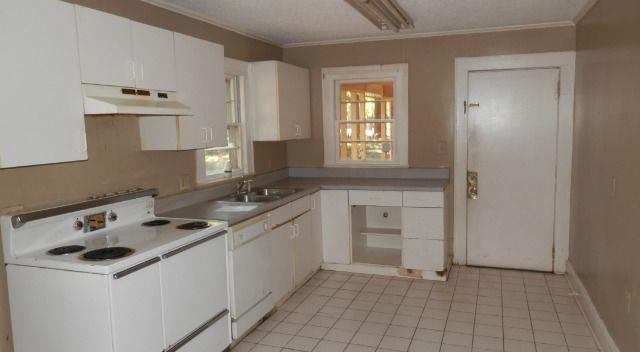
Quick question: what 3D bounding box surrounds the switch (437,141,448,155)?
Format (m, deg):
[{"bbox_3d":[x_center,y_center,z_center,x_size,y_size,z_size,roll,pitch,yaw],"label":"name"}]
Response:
[{"bbox_3d":[1.296,-0.296,4.869,0.075,0.119,0.016,1,7,21],"label":"switch"}]

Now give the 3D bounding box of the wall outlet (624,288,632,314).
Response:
[{"bbox_3d":[1.681,0.680,2.527,0.012,0.115,0.074,1,7,21],"label":"wall outlet"}]

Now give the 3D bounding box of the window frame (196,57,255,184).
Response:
[{"bbox_3d":[-0.884,-0.531,4.258,0.099,1.124,0.962,1,7,21],"label":"window frame"}]

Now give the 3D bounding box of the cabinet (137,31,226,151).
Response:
[{"bbox_3d":[-0.989,-0.596,3.421,0.321,0.782,0.611,1,7,21],"label":"cabinet"}]

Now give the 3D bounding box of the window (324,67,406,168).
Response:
[{"bbox_3d":[0.501,-0.654,5.157,0.976,1.113,0.099,1,7,21],"label":"window"}]

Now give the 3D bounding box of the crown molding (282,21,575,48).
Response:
[{"bbox_3d":[0.974,-1.461,4.791,3.003,0.042,0.040,1,7,21],"label":"crown molding"}]

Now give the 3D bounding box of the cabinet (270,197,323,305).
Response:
[{"bbox_3d":[-0.473,0.622,4.480,0.613,0.859,1.102,1,7,21],"label":"cabinet"}]

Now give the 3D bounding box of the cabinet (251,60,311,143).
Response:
[{"bbox_3d":[-0.406,-0.790,5.029,0.301,0.785,0.827,1,7,21],"label":"cabinet"}]

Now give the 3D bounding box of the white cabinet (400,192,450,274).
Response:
[{"bbox_3d":[1.097,0.506,4.675,0.417,0.770,0.608,1,7,21],"label":"white cabinet"}]

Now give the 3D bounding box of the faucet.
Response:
[{"bbox_3d":[-0.674,0.078,4.277,0.149,0.169,0.238,1,7,21],"label":"faucet"}]

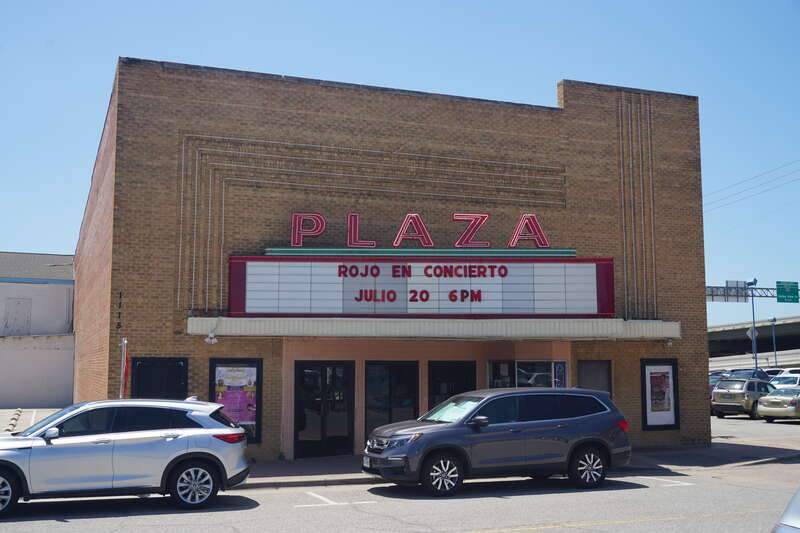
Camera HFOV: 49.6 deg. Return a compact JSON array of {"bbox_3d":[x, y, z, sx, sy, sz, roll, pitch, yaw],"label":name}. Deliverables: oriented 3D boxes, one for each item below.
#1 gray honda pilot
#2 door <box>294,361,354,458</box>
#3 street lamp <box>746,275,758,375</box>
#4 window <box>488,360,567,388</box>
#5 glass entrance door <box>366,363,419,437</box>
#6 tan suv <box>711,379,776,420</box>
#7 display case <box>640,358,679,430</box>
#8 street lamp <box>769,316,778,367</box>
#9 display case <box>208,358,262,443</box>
[{"bbox_3d":[1.798,3.074,15.787,4.990,1.790,2.000,2,-7,-21],"label":"gray honda pilot"},{"bbox_3d":[-1.661,3.180,19.329,1.545,2.132,0.100,4,-7,-34],"label":"door"},{"bbox_3d":[24.977,4.989,60.817,0.750,8.258,0.400,0,-6,0],"label":"street lamp"},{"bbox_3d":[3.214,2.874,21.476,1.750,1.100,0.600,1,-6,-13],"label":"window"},{"bbox_3d":[-0.173,3.288,20.327,1.516,2.132,0.100,4,-7,-34],"label":"glass entrance door"},{"bbox_3d":[16.350,6.120,40.400,4.720,1.740,1.870,6,-9,-43],"label":"tan suv"},{"bbox_3d":[6.678,3.284,22.197,1.145,1.824,0.120,2,-7,-20],"label":"display case"},{"bbox_3d":[42.218,9.455,97.549,0.900,7.536,0.450,0,-6,0],"label":"street lamp"},{"bbox_3d":[-3.489,2.860,18.422,1.138,1.798,0.120,2,-7,-20],"label":"display case"}]

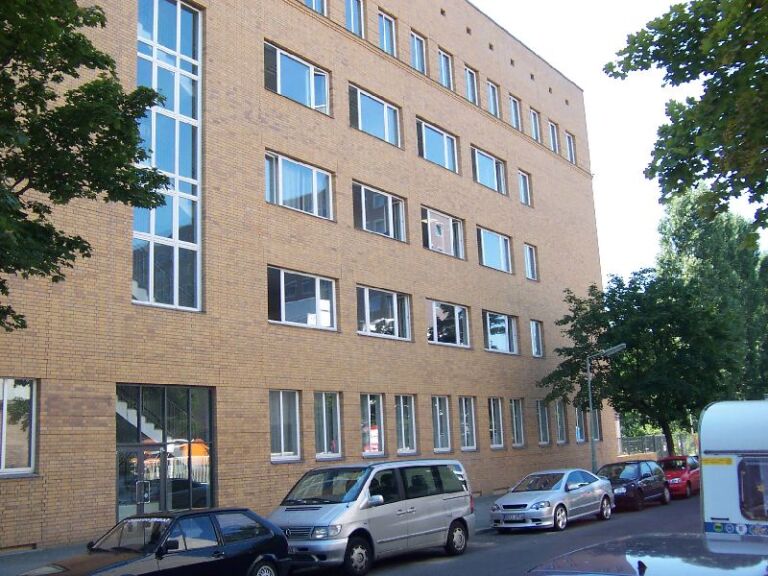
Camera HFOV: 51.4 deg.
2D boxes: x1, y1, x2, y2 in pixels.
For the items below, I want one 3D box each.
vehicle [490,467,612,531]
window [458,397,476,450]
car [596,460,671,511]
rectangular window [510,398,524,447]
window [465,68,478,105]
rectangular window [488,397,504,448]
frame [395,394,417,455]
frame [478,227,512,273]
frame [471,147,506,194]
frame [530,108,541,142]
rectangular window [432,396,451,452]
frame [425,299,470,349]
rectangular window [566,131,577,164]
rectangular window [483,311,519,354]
[{"bbox_3d":[4.330,5.326,20.381,1.760,1.400,4.250,-10,-14,36],"label":"vehicle"},{"bbox_3d":[3.285,5.384,31.752,0.150,2.070,1.300,-11,-14,36],"label":"window"},{"bbox_3d":[7.754,6.250,25.445,1.680,1.430,3.850,-10,-14,36],"label":"car"},{"bbox_3d":[5.665,5.842,34.588,0.170,2.050,1.220,-10,-13,36],"label":"rectangular window"},{"bbox_3d":[3.809,-8.948,35.613,0.170,1.640,1.080,-10,-13,36],"label":"window"},{"bbox_3d":[4.658,5.671,33.530,0.150,2.070,1.300,-11,-14,36],"label":"rectangular window"},{"bbox_3d":[0.759,4.856,28.482,0.150,2.070,1.300,-11,-14,36],"label":"frame"},{"bbox_3d":[4.955,-1.647,35.781,0.150,1.750,3.230,-11,-14,36],"label":"frame"},{"bbox_3d":[4.798,-5.293,36.491,0.150,1.750,3.230,-11,-14,36],"label":"frame"},{"bbox_3d":[7.793,-8.364,41.304,0.150,1.680,1.150,-11,-14,36],"label":"frame"},{"bbox_3d":[2.023,5.091,29.815,0.170,2.050,1.220,-10,-13,36],"label":"rectangular window"},{"bbox_3d":[2.561,1.470,31.766,0.150,1.750,3.230,-11,-14,36],"label":"frame"},{"bbox_3d":[10.196,-7.631,43.983,0.170,1.640,1.080,-10,-13,36],"label":"rectangular window"},{"bbox_3d":[4.964,1.968,34.565,0.170,1.720,3.150,-10,-13,36],"label":"rectangular window"}]

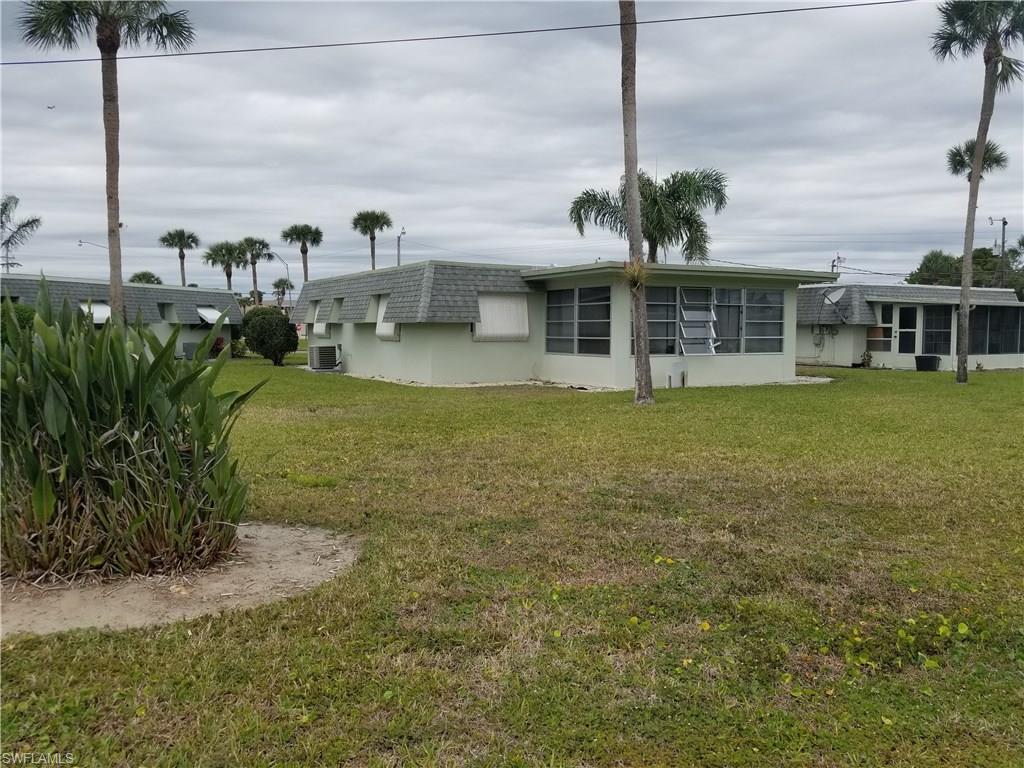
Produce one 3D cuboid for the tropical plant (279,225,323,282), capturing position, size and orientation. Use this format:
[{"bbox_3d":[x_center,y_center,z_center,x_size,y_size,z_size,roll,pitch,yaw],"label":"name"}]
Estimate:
[{"bbox_3d":[-15.601,-7.386,56.591,3.100,8.820,3.100,0,5,0],"label":"tropical plant"}]

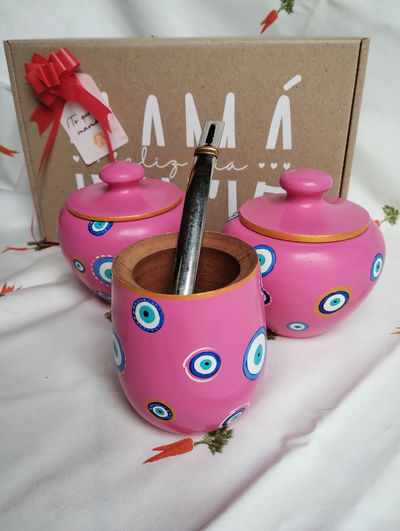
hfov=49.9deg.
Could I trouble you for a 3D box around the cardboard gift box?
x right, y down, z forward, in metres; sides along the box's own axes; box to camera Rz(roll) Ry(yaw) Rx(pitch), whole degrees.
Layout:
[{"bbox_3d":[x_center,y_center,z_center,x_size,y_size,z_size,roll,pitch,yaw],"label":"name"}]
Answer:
[{"bbox_3d":[-0.010,-0.124,0.443,0.305,0.191,0.107,4,27,8],"label":"cardboard gift box"}]

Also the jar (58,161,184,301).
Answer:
[{"bbox_3d":[-0.056,-0.027,0.345,0.110,0.109,0.110,0,27,0],"label":"jar"}]

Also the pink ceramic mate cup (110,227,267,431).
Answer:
[{"bbox_3d":[-0.006,0.039,0.232,0.080,0.093,0.080,0,27,0],"label":"pink ceramic mate cup"}]

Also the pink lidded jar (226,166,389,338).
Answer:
[{"bbox_3d":[0.073,-0.011,0.310,0.112,0.111,0.112,0,27,0],"label":"pink lidded jar"}]

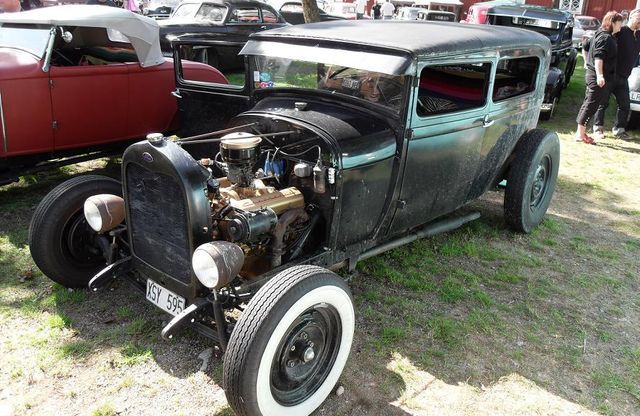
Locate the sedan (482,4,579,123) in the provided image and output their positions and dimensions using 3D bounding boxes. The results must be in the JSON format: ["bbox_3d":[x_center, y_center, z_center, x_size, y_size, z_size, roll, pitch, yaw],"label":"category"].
[{"bbox_3d":[3.828,-2.920,9.749,1.750,1.640,4.650,14,25,25],"label":"sedan"}]

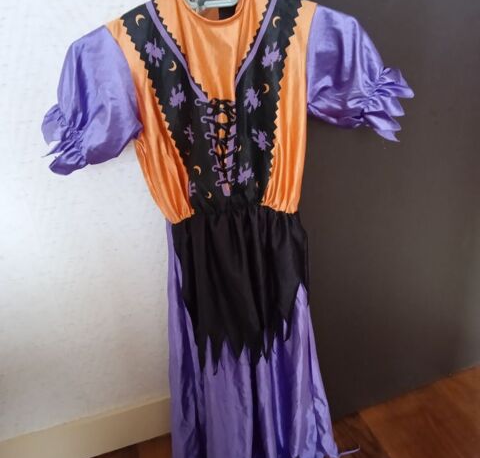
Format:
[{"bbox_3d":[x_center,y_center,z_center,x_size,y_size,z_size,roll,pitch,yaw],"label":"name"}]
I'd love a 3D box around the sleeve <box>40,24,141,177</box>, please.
[{"bbox_3d":[-0.194,-0.160,0.658,0.137,0.183,0.085,-11,29,-13],"label":"sleeve"}]

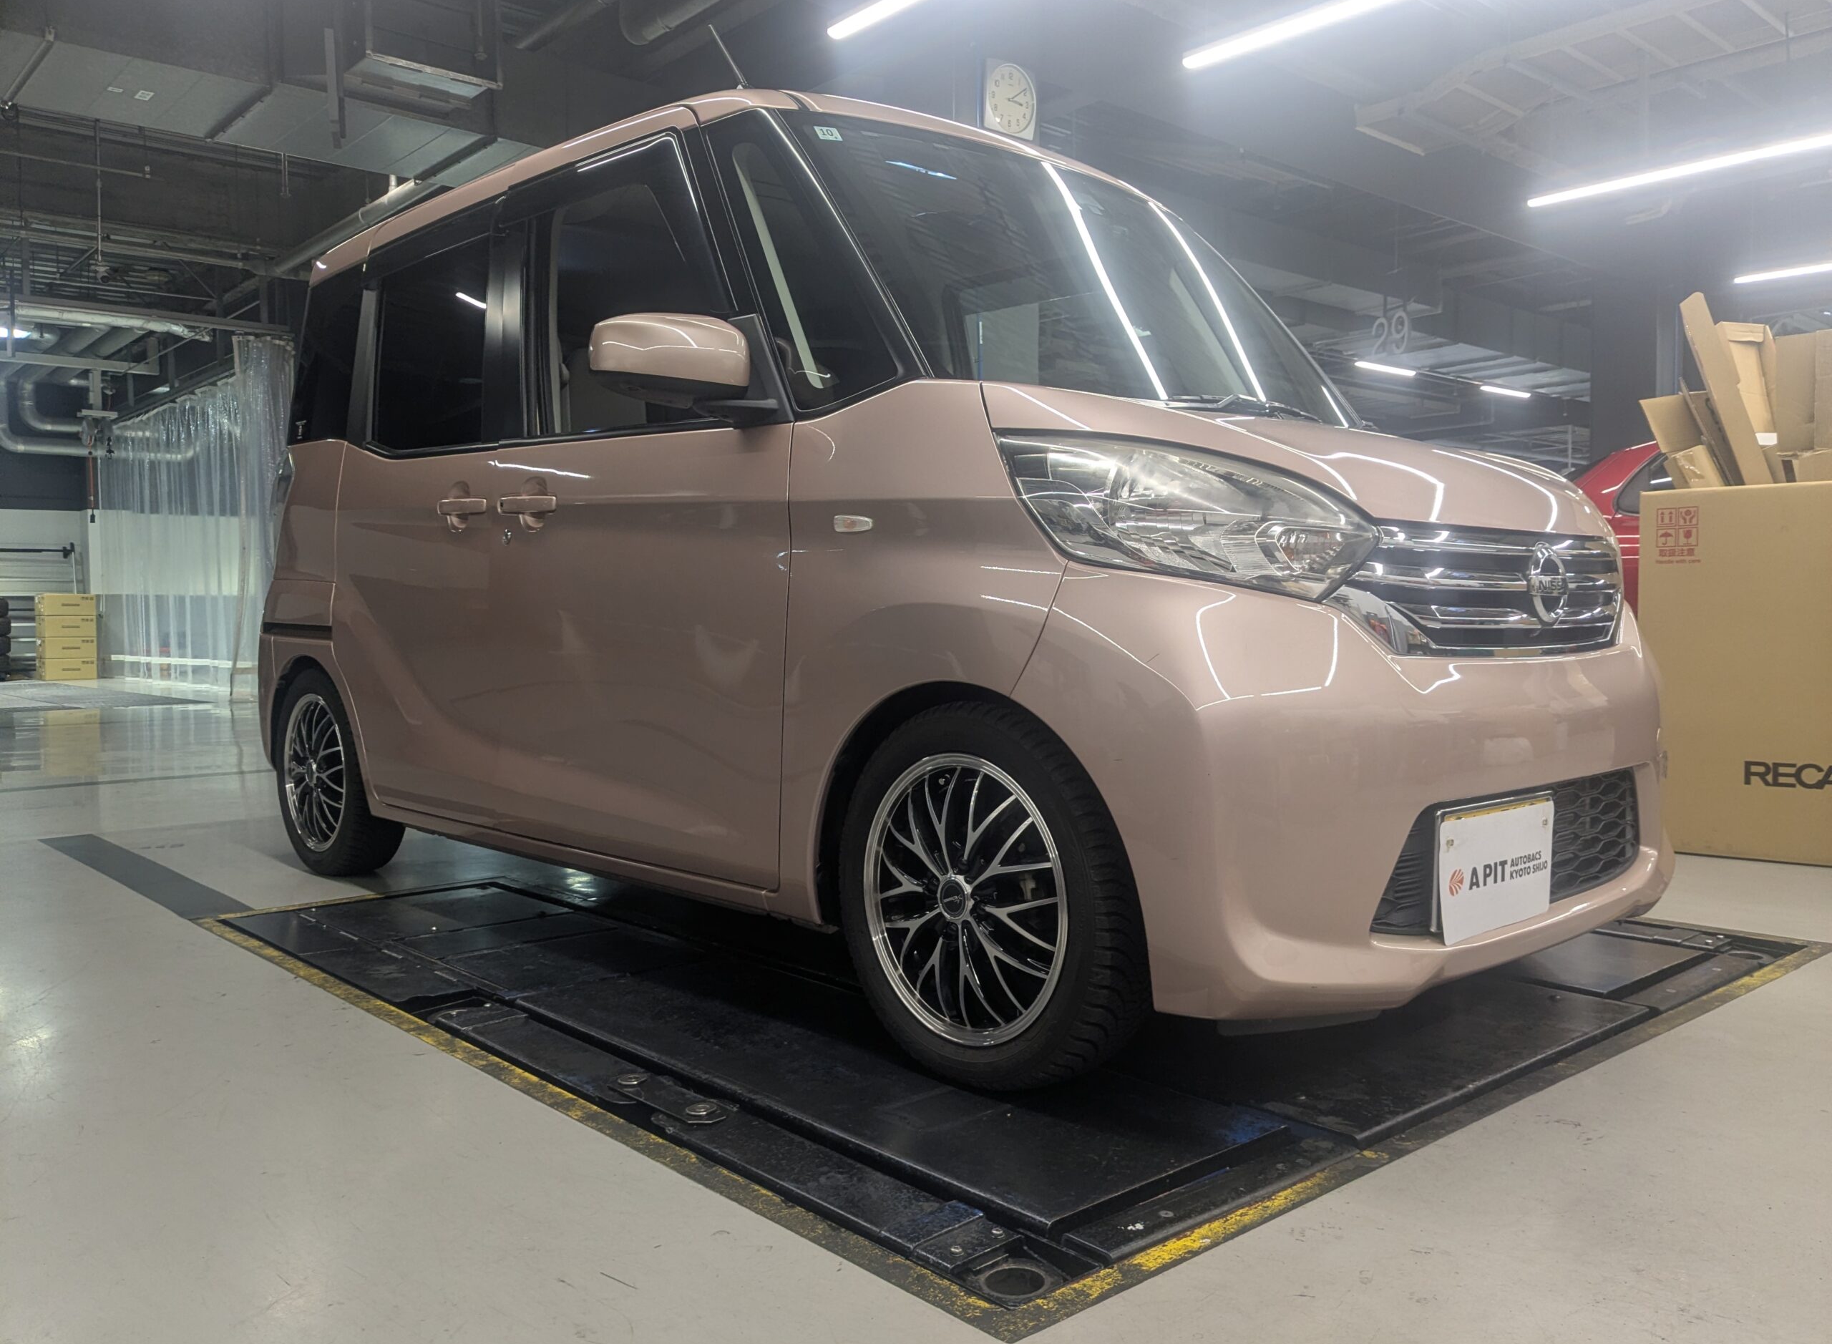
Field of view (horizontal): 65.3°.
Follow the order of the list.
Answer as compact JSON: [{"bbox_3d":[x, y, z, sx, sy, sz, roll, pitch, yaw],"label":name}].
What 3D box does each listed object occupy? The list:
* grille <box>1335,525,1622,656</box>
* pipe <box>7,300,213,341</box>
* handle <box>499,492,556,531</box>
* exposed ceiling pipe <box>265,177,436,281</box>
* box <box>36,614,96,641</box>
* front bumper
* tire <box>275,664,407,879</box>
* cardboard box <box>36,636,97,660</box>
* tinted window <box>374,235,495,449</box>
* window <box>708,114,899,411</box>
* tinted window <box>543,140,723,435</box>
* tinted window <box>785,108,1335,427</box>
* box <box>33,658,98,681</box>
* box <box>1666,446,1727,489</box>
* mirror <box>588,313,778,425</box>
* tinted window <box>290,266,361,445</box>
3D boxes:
[{"bbox_3d":[0.921,-0.121,2.180,0.820,0.180,0.125,-1,2,-44],"label":"grille"},{"bbox_3d":[-8.014,-3.485,14.200,1.850,0.200,0.140,-1,2,-39],"label":"pipe"},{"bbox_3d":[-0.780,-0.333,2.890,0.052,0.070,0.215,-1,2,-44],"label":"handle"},{"bbox_3d":[-4.077,-3.169,10.203,0.120,0.120,3.100,-3,4,-41],"label":"exposed ceiling pipe"},{"bbox_3d":[-10.445,-0.553,17.548,0.540,0.262,0.500,-1,2,-44],"label":"box"},{"bbox_3d":[0.813,0.128,2.276,1.460,0.580,0.440,-3,3,-43],"label":"front bumper"},{"bbox_3d":[-1.543,0.263,3.850,0.175,0.565,0.565,-3,3,-43],"label":"tire"},{"bbox_3d":[-9.142,-0.261,15.364,0.480,0.222,0.470,-3,4,-41],"label":"cardboard box"},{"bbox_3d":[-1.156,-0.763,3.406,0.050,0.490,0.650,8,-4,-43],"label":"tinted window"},{"bbox_3d":[-0.201,-0.705,2.411,0.480,0.550,0.080,3,-4,37],"label":"window"},{"bbox_3d":[-0.543,-0.737,2.762,0.050,0.580,0.740,8,-4,-43],"label":"tinted window"},{"bbox_3d":[0.367,-0.756,2.698,1.250,0.770,0.180,-3,-35,-43],"label":"tinted window"},{"bbox_3d":[-10.438,-0.029,17.563,0.540,0.262,0.500,-1,2,-44],"label":"box"},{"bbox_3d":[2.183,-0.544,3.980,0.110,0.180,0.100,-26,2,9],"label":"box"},{"bbox_3d":[-0.365,-0.488,2.291,0.250,0.165,0.175,-3,3,-43],"label":"mirror"},{"bbox_3d":[-1.549,-0.829,3.783,0.070,0.470,0.470,10,-5,-40],"label":"tinted window"}]

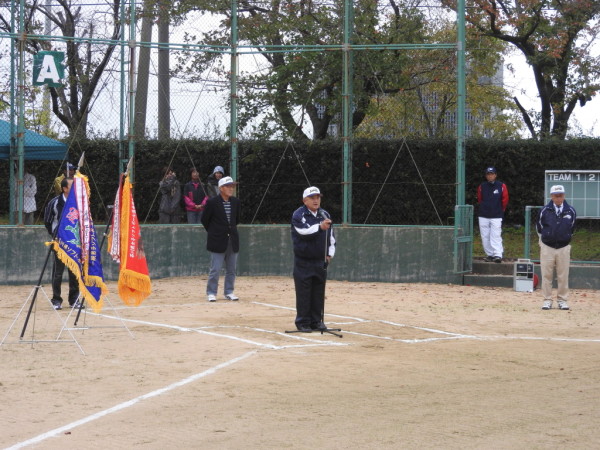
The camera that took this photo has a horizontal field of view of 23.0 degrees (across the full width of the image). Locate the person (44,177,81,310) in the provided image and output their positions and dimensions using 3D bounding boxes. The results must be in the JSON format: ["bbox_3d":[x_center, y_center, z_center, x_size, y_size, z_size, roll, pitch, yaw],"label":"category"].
[{"bbox_3d":[-3.136,0.247,19.700,0.520,1.730,0.360,-1,2,-30],"label":"person"}]

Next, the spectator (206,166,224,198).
[{"bbox_3d":[-1.525,-0.274,26.900,0.460,1.580,0.320,0,2,-5],"label":"spectator"}]

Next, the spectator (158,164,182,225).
[{"bbox_3d":[-2.364,-0.265,26.900,0.460,1.600,0.340,0,2,-12],"label":"spectator"}]

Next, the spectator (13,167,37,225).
[{"bbox_3d":[-4.928,-0.324,26.500,0.470,1.580,0.340,0,2,-13],"label":"spectator"}]

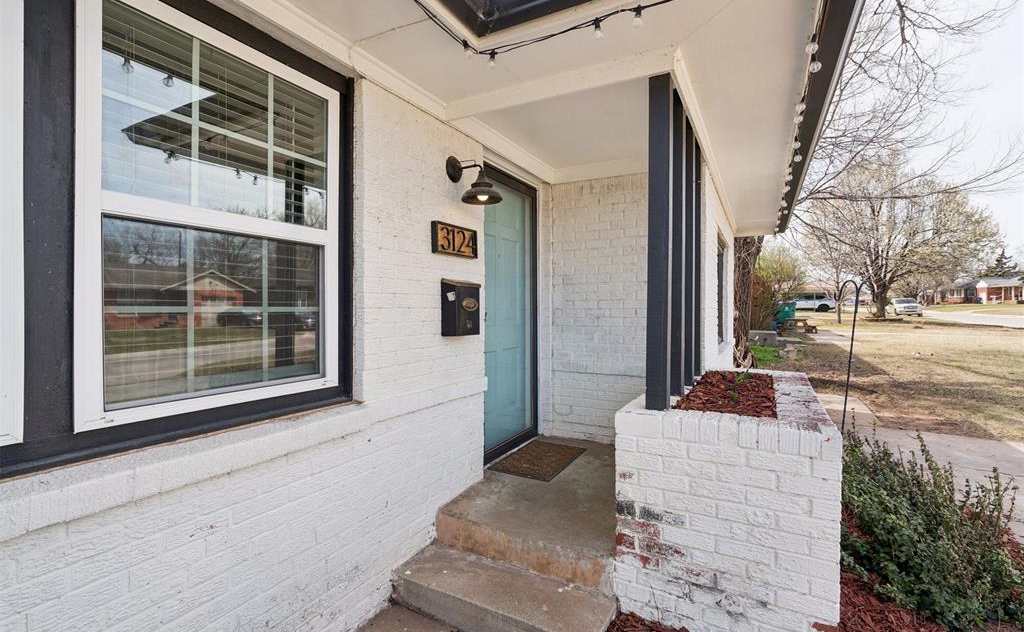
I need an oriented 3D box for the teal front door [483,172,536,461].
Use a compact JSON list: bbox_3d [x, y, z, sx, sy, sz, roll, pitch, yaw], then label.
[{"bbox_3d":[-0.026,-0.002,3.409,0.065,2.045,0.945,1,1,29],"label":"teal front door"}]

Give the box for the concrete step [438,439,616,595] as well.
[{"bbox_3d":[0.386,1.130,2.911,1.015,0.178,1.558,1,1,29],"label":"concrete step"}]

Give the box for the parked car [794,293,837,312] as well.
[{"bbox_3d":[29.760,-1.297,45.930,4.650,1.680,1.880,1,1,29],"label":"parked car"}]

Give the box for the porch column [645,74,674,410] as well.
[{"bbox_3d":[0.669,-0.322,2.057,0.089,1.482,0.090,1,1,29],"label":"porch column"}]

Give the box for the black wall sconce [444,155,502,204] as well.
[{"bbox_3d":[-0.197,-0.780,2.535,0.300,0.270,0.230,1,1,29],"label":"black wall sconce"}]

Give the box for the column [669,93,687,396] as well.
[{"bbox_3d":[0.858,-0.347,2.400,0.089,1.522,0.090,1,1,29],"label":"column"}]

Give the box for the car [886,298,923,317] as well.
[{"bbox_3d":[40.090,-0.899,46.779,1.980,1.880,5.700,1,1,29],"label":"car"}]

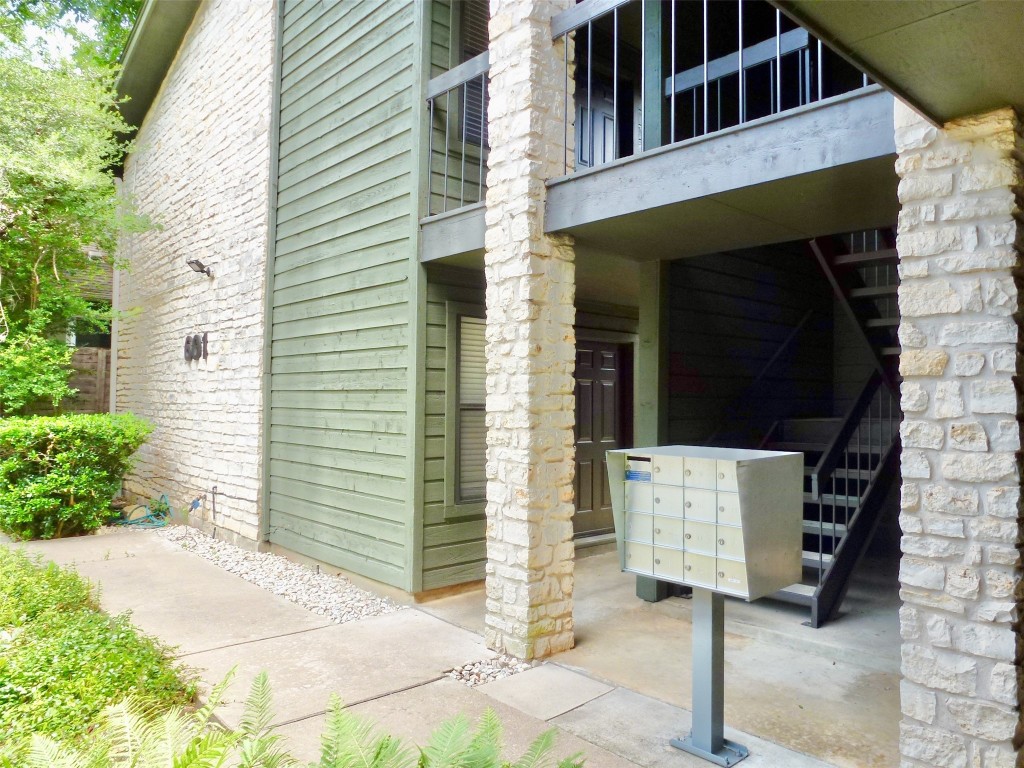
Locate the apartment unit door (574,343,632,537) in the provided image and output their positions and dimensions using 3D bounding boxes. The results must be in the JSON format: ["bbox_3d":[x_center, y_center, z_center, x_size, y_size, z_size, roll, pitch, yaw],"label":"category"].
[{"bbox_3d":[0.923,0.580,7.528,0.910,2.040,0.060,2,-2,-43],"label":"apartment unit door"}]

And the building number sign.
[{"bbox_3d":[-3.981,-0.465,8.942,0.050,0.310,0.740,2,-2,-43],"label":"building number sign"}]

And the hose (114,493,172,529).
[{"bbox_3d":[-4.669,1.627,9.014,0.700,0.280,0.620,2,-2,-43],"label":"hose"}]

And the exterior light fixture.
[{"bbox_3d":[-3.754,-1.396,8.572,0.220,0.200,0.240,2,-2,-43],"label":"exterior light fixture"}]

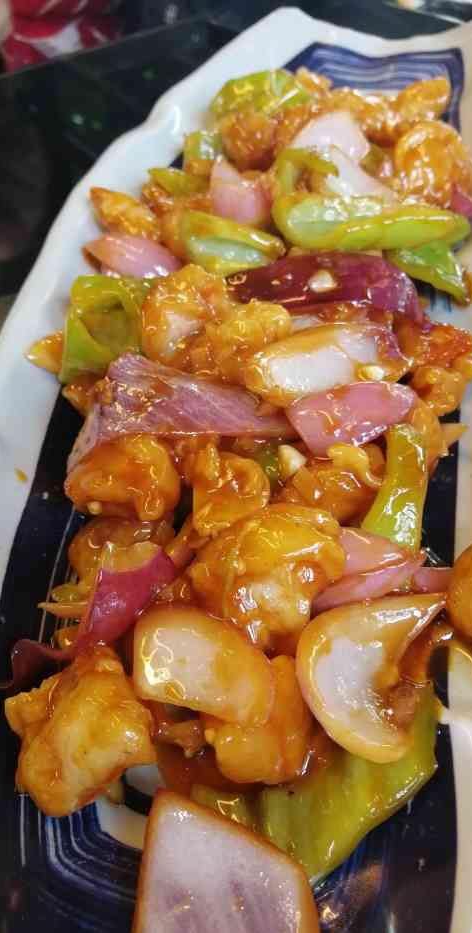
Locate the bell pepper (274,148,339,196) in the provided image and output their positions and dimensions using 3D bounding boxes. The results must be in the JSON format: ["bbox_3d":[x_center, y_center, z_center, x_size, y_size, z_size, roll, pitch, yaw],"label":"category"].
[{"bbox_3d":[0.032,-0.135,0.337,0.027,0.022,0.019,-10,60,-3],"label":"bell pepper"}]

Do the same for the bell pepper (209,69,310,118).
[{"bbox_3d":[0.012,-0.198,0.391,0.052,0.022,0.029,-5,60,-1],"label":"bell pepper"}]

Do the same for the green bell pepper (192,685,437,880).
[{"bbox_3d":[0.024,0.096,0.230,0.067,0.024,0.051,-18,61,-8],"label":"green bell pepper"}]

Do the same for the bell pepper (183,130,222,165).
[{"bbox_3d":[-0.016,-0.163,0.377,0.021,0.020,0.018,-1,60,2],"label":"bell pepper"}]

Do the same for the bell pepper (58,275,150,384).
[{"bbox_3d":[-0.056,-0.057,0.310,0.035,0.032,0.037,-14,60,-6],"label":"bell pepper"}]

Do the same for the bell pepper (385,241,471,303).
[{"bbox_3d":[0.086,-0.089,0.329,0.032,0.022,0.021,30,65,19],"label":"bell pepper"}]

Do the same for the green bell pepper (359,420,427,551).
[{"bbox_3d":[0.059,0.007,0.269,0.022,0.020,0.052,12,61,9],"label":"green bell pepper"}]

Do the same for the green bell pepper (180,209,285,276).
[{"bbox_3d":[-0.001,-0.100,0.328,0.043,0.022,0.026,16,62,12],"label":"green bell pepper"}]

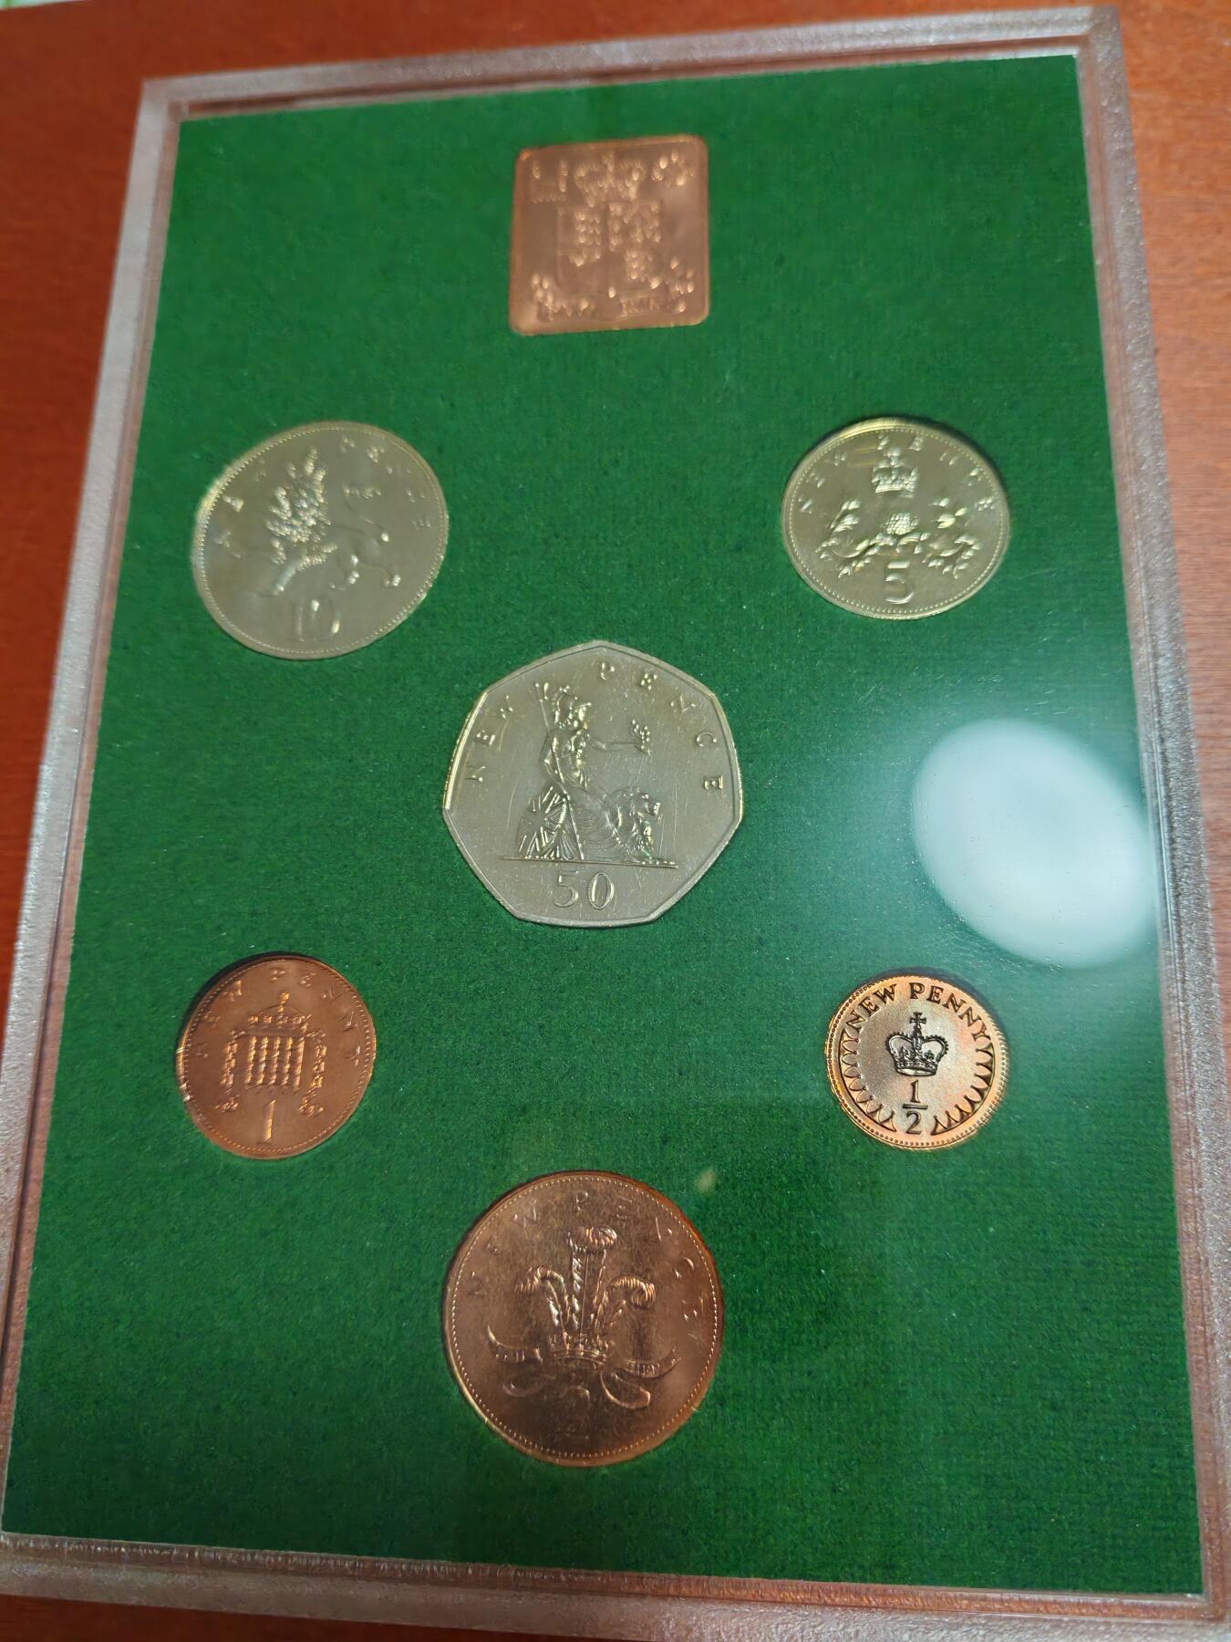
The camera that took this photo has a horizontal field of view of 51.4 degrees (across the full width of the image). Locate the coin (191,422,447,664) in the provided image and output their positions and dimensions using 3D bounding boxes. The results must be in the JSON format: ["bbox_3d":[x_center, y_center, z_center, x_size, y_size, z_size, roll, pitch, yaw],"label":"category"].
[{"bbox_3d":[-0.033,-0.031,0.142,0.029,0.002,0.029,-1,75,5],"label":"coin"}]

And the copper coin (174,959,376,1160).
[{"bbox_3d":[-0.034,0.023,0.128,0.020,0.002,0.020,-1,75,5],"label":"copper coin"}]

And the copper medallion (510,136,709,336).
[{"bbox_3d":[-0.001,-0.068,0.149,0.023,0.002,0.026,-1,75,5],"label":"copper medallion"}]

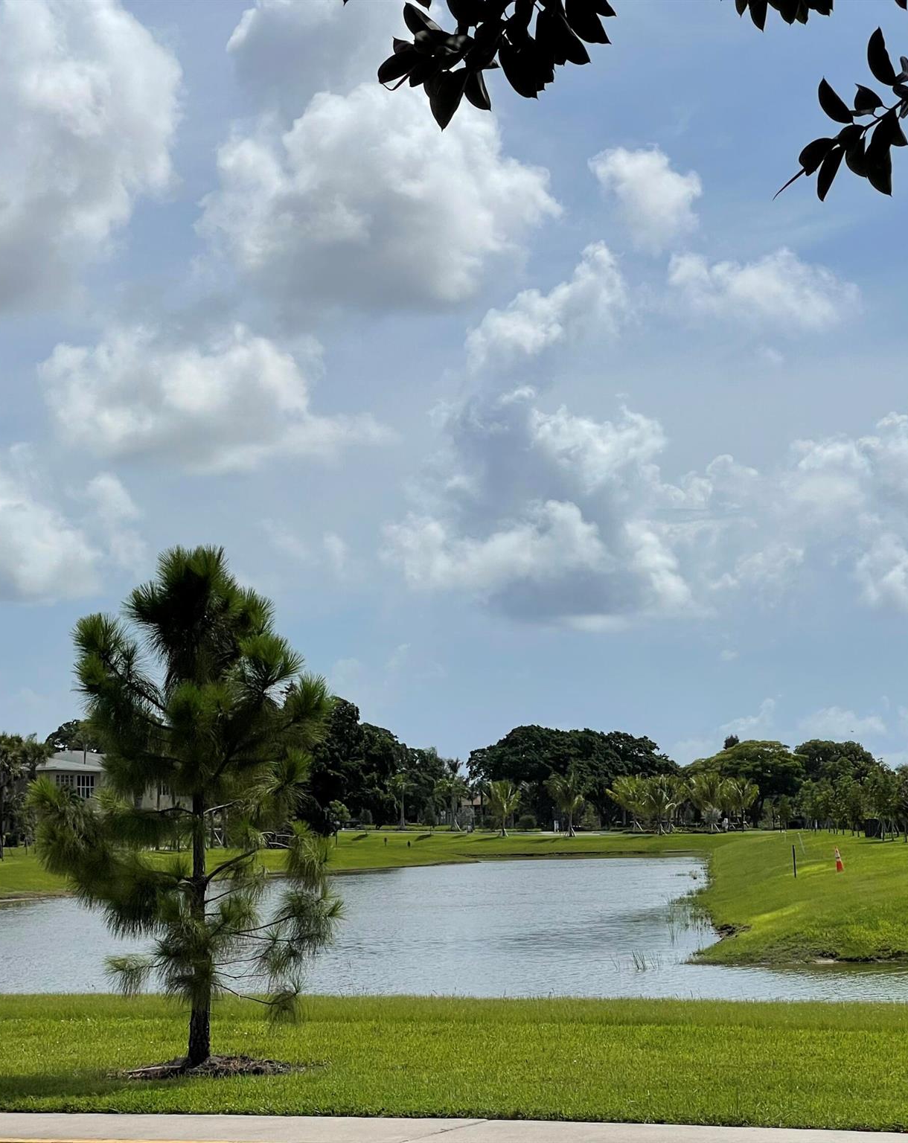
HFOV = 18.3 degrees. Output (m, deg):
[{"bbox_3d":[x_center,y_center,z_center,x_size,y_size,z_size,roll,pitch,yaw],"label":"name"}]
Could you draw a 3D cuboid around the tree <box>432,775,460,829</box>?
[{"bbox_3d":[-0.430,23.670,288.000,3.410,5.600,3.400,0,-5,0],"label":"tree"}]

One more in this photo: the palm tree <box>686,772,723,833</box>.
[{"bbox_3d":[25.322,23.342,284.000,3.720,6.240,3.720,-1,-5,0],"label":"palm tree"}]

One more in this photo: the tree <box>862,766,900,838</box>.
[{"bbox_3d":[22.300,12.100,147.000,1.930,3.880,2.000,0,-5,0],"label":"tree"}]

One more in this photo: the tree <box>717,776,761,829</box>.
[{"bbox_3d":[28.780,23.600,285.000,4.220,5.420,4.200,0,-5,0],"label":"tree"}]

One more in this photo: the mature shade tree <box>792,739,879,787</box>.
[{"bbox_3d":[46.191,25.861,340.000,10.920,11.060,10.920,-1,-5,0],"label":"mature shade tree"}]

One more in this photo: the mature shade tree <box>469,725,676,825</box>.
[{"bbox_3d":[13.860,24.050,328.000,24.260,12.470,21.000,0,-5,0],"label":"mature shade tree"}]

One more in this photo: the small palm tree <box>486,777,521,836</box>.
[{"bbox_3d":[4.945,23.624,282.000,3.570,5.780,3.570,-1,-5,0],"label":"small palm tree"}]

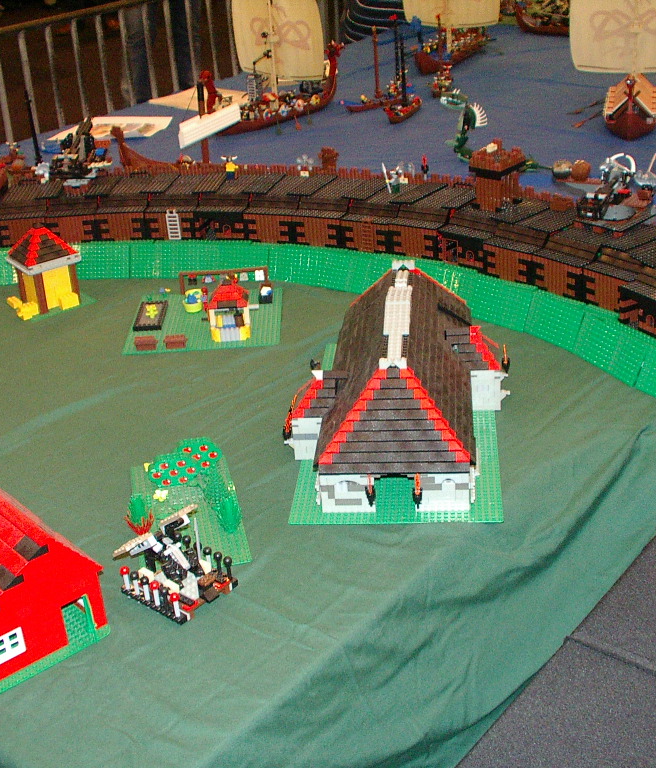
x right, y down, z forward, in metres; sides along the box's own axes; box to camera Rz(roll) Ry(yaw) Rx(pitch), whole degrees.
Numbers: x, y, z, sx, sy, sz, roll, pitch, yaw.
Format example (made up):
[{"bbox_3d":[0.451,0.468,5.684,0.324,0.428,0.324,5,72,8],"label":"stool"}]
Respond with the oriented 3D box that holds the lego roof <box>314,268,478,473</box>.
[{"bbox_3d":[0.098,-0.051,1.509,0.192,0.099,0.502,-1,27,6],"label":"lego roof"}]

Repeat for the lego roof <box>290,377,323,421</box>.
[{"bbox_3d":[-0.019,0.011,1.466,0.048,0.039,0.080,-1,27,6],"label":"lego roof"}]

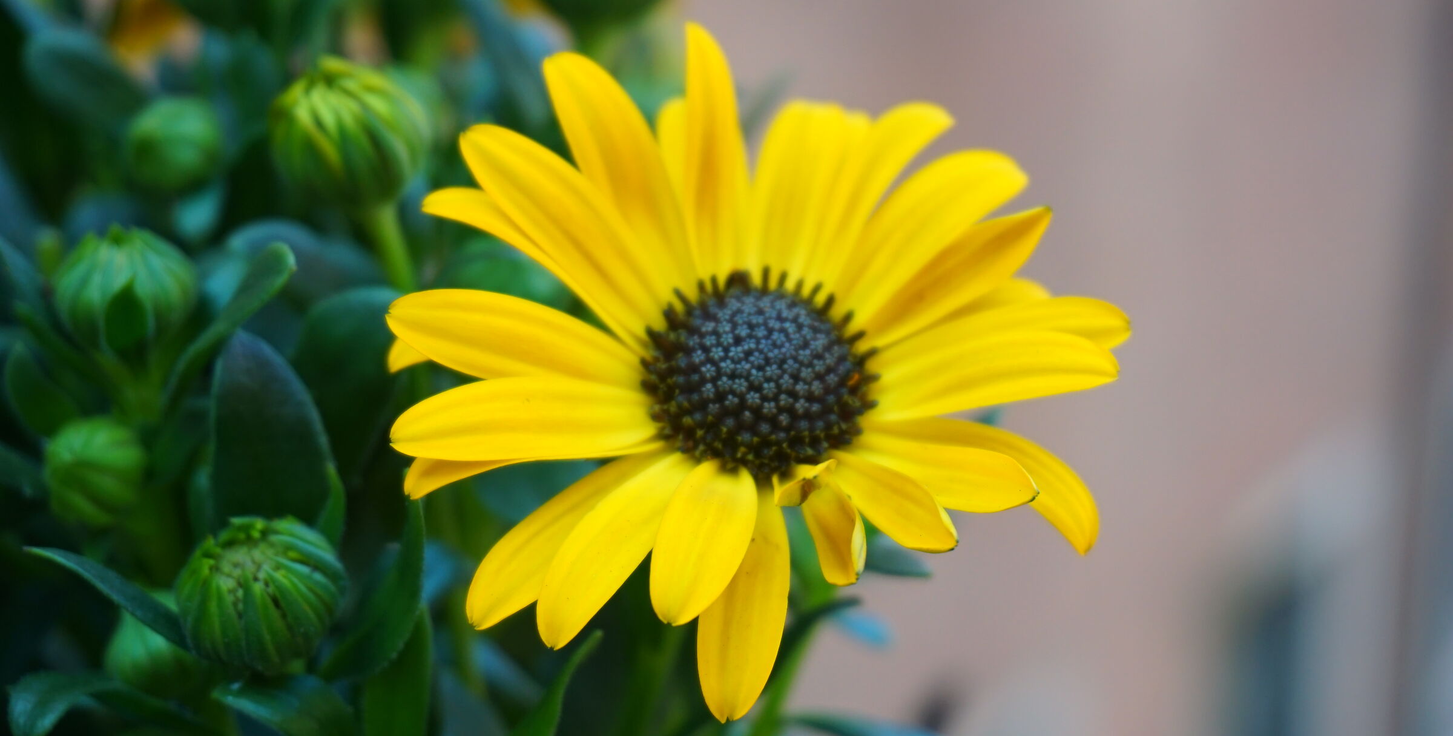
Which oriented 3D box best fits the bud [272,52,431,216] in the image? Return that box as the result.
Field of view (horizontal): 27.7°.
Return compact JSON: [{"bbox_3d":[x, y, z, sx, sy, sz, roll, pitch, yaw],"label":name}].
[{"bbox_3d":[-0.038,-0.023,0.294,0.015,0.015,0.015,-20,24,-2],"label":"bud"}]

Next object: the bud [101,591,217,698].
[{"bbox_3d":[-0.058,0.028,0.299,0.011,0.011,0.011,-6,18,0],"label":"bud"}]

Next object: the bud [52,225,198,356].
[{"bbox_3d":[-0.061,-0.008,0.298,0.014,0.013,0.014,0,18,0],"label":"bud"}]

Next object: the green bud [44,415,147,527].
[{"bbox_3d":[-0.065,0.011,0.302,0.011,0.011,0.011,-39,40,0],"label":"green bud"}]

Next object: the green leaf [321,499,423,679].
[{"bbox_3d":[-0.035,0.022,0.289,0.007,0.020,0.005,29,0,30],"label":"green leaf"}]

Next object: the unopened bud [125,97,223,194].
[{"bbox_3d":[-0.059,-0.024,0.314,0.010,0.010,0.010,-3,24,0],"label":"unopened bud"}]

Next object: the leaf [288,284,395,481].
[{"bbox_3d":[-0.039,0.002,0.300,0.012,0.021,0.006,3,-12,1],"label":"leaf"}]

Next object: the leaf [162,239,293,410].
[{"bbox_3d":[-0.050,-0.004,0.294,0.005,0.021,0.005,43,7,35],"label":"leaf"}]

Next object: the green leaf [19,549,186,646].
[{"bbox_3d":[-0.058,0.022,0.275,0.019,0.005,0.009,24,20,-3],"label":"green leaf"}]

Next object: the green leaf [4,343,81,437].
[{"bbox_3d":[-0.070,0.003,0.302,0.006,0.012,0.004,-37,12,-17],"label":"green leaf"}]

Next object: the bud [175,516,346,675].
[{"bbox_3d":[-0.046,0.022,0.288,0.016,0.015,0.016,-18,34,0],"label":"bud"}]

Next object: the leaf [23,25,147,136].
[{"bbox_3d":[-0.073,-0.033,0.335,0.019,0.005,0.011,41,39,5],"label":"leaf"}]

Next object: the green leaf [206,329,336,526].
[{"bbox_3d":[-0.046,0.007,0.297,0.012,0.023,0.004,-6,3,-1],"label":"green leaf"}]

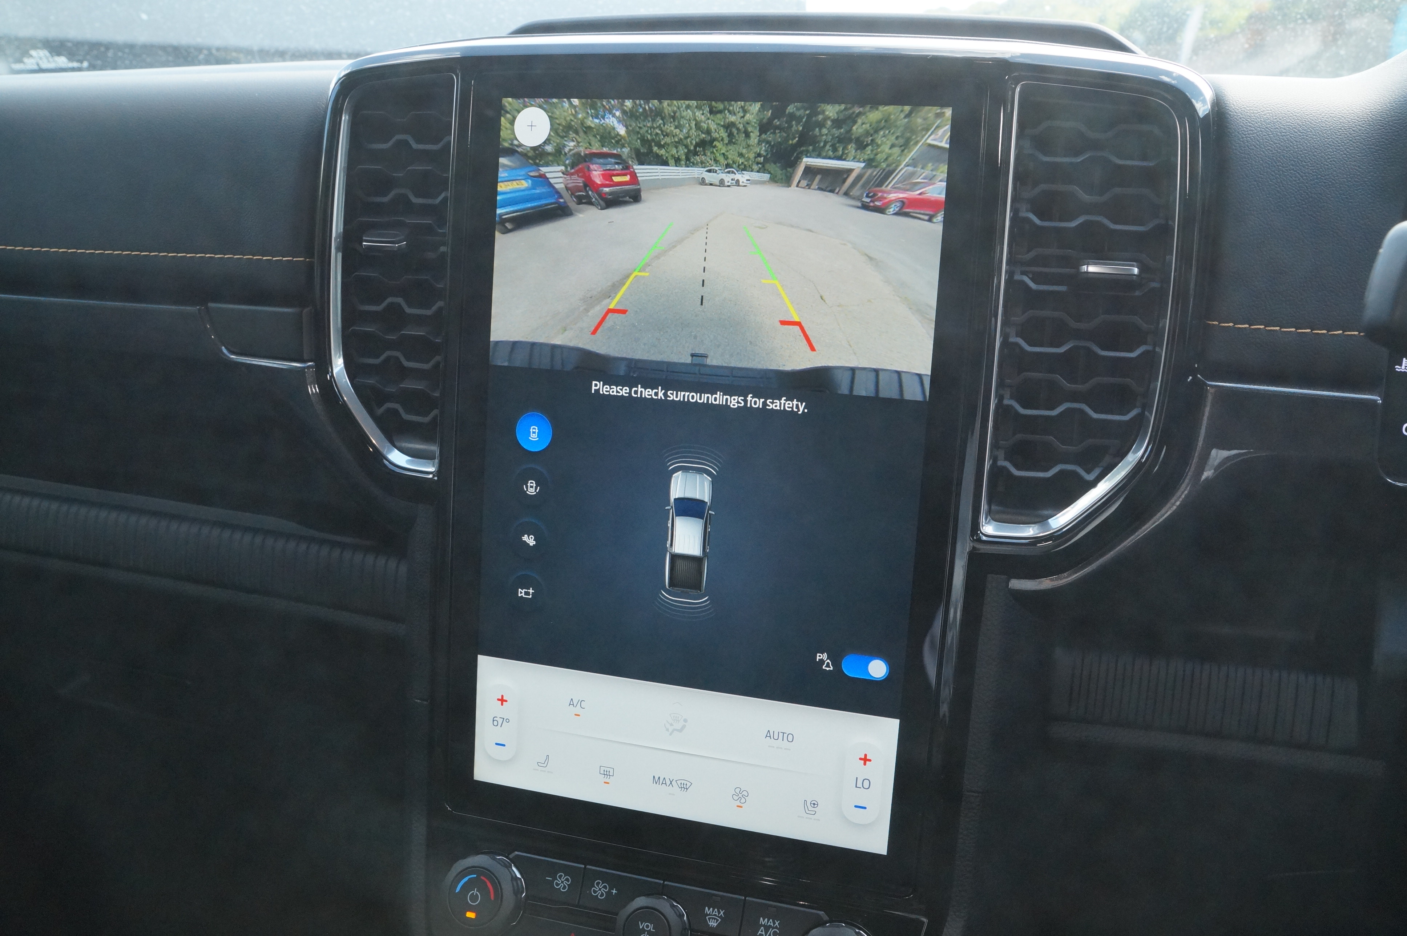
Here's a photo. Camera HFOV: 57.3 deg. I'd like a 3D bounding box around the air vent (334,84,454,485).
[{"bbox_3d":[-0.118,-0.074,0.503,0.056,0.151,0.028,7,8,21],"label":"air vent"}]

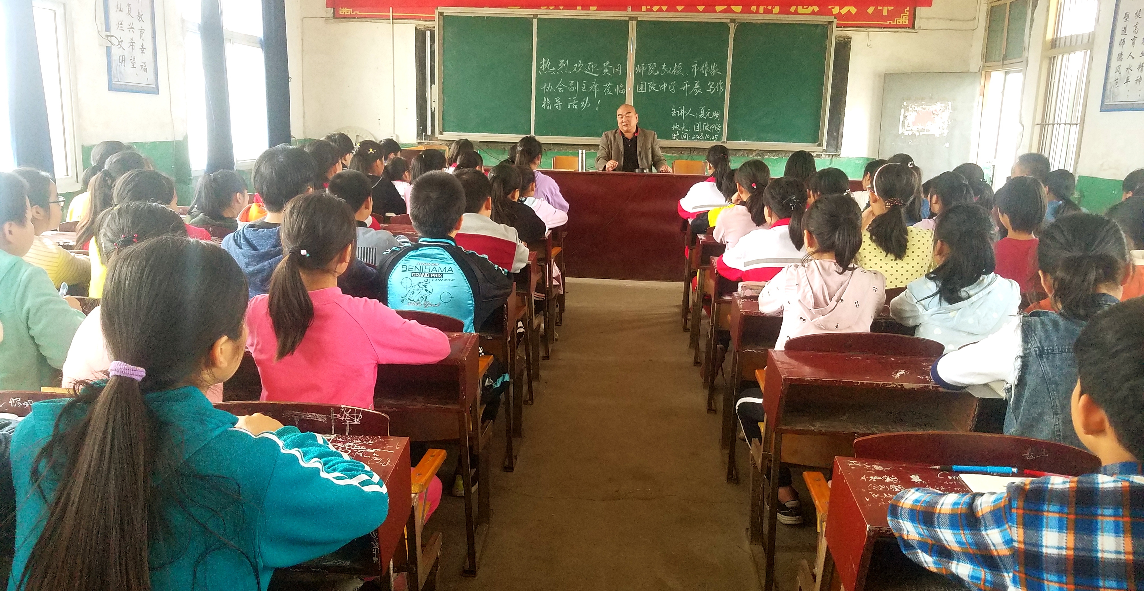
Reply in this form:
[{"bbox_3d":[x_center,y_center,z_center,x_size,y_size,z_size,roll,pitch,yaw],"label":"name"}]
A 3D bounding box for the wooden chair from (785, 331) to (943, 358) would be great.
[{"bbox_3d":[0.847,0.473,2.741,0.520,0.820,0.440,3,12,5],"label":"wooden chair"}]

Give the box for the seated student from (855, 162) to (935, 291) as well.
[{"bbox_3d":[1.282,0.086,3.595,0.420,1.260,0.620,2,12,0],"label":"seated student"}]

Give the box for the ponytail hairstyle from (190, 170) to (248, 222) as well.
[{"bbox_3d":[-1.815,-0.512,4.412,0.190,0.250,0.260,6,12,18],"label":"ponytail hairstyle"}]

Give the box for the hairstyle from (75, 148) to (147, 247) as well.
[{"bbox_3d":[-2.102,-0.443,3.927,0.200,0.440,0.260,8,13,27],"label":"hairstyle"}]

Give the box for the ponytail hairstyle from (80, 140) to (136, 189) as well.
[{"bbox_3d":[-2.443,-0.680,4.521,0.190,0.250,0.250,9,14,33],"label":"ponytail hairstyle"}]

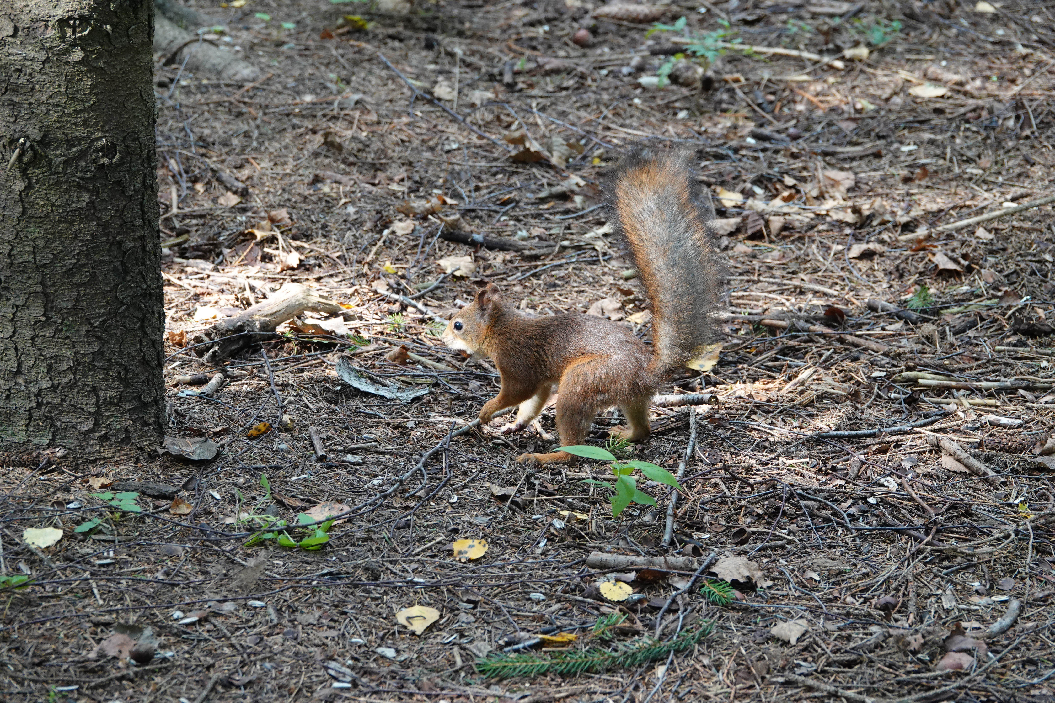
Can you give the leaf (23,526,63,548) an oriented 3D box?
[{"bbox_3d":[-0.427,0.164,4.111,0.035,0.006,0.032,1,22,0],"label":"leaf"}]

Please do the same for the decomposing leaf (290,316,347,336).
[{"bbox_3d":[-0.207,-0.025,4.637,0.056,0.013,0.034,0,21,0],"label":"decomposing leaf"}]

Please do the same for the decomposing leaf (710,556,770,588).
[{"bbox_3d":[0.184,0.192,4.050,0.052,0.014,0.034,1,22,0],"label":"decomposing leaf"}]

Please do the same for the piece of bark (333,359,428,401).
[{"bbox_3d":[-0.140,0.027,4.479,0.092,0.025,0.045,9,22,23],"label":"piece of bark"}]

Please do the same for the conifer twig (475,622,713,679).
[{"bbox_3d":[0.056,0.254,3.901,0.200,0.020,0.040,-7,22,-17],"label":"conifer twig"}]

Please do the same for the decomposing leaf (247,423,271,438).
[{"bbox_3d":[-0.249,0.073,4.333,0.023,0.008,0.018,1,22,0],"label":"decomposing leaf"}]

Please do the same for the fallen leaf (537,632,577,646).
[{"bbox_3d":[0.025,0.244,3.947,0.036,0.006,0.020,0,21,0],"label":"fallen leaf"}]

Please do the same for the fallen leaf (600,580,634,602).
[{"bbox_3d":[0.071,0.193,3.749,0.028,0.006,0.027,0,25,0],"label":"fallen leaf"}]

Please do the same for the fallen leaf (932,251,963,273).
[{"bbox_3d":[0.434,-0.092,4.814,0.033,0.012,0.036,0,21,0],"label":"fallen leaf"}]

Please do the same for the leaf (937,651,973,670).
[{"bbox_3d":[0.358,0.259,3.899,0.032,0.009,0.018,1,22,0],"label":"leaf"}]

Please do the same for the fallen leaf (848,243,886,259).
[{"bbox_3d":[0.317,-0.094,4.359,0.036,0.011,0.021,0,25,0],"label":"fallen leaf"}]

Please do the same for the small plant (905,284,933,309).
[{"bbox_3d":[0.358,-0.050,4.258,0.026,0.016,0.023,0,25,0],"label":"small plant"}]

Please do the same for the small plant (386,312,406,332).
[{"bbox_3d":[-0.130,-0.028,4.575,0.020,0.013,0.020,1,22,0],"label":"small plant"}]

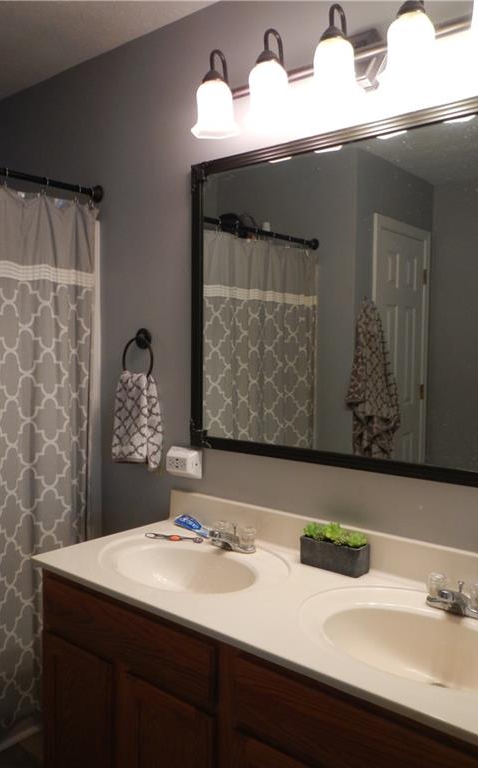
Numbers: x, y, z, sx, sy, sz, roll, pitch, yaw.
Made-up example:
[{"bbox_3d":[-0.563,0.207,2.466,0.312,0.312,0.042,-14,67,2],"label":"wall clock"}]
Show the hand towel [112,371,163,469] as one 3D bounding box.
[{"bbox_3d":[-0.370,0.126,2.229,0.233,0.350,0.074,3,4,39],"label":"hand towel"}]

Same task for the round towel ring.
[{"bbox_3d":[-0.356,-0.100,2.226,0.165,0.194,0.052,3,4,39],"label":"round towel ring"}]

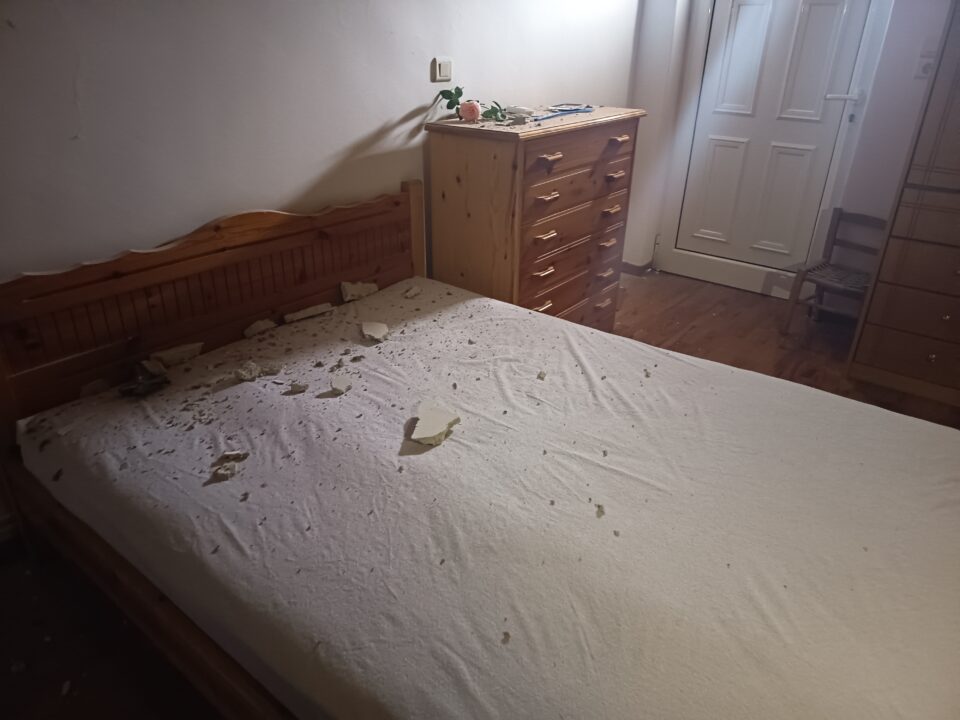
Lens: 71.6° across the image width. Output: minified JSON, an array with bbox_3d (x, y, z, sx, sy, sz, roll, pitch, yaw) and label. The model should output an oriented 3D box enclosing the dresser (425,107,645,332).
[{"bbox_3d":[0.273,-0.539,3.020,0.428,1.062,1.014,20,32,33],"label":"dresser"}]

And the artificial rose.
[{"bbox_3d":[-0.037,-0.977,2.618,0.082,0.076,0.075,-4,27,-10],"label":"artificial rose"}]

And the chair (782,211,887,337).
[{"bbox_3d":[1.800,-0.394,3.289,0.360,0.600,0.345,24,34,38],"label":"chair"}]

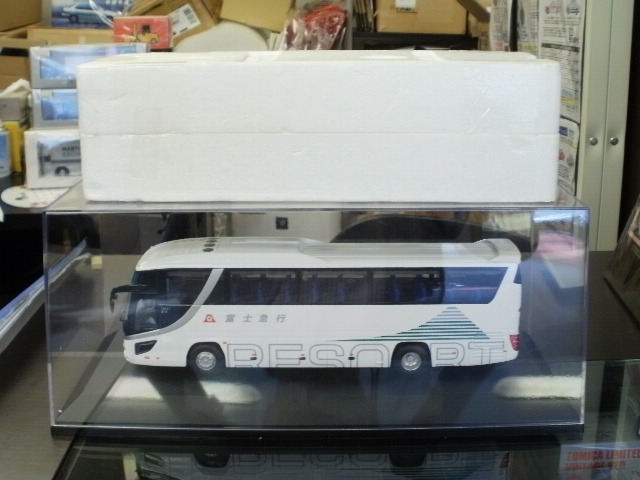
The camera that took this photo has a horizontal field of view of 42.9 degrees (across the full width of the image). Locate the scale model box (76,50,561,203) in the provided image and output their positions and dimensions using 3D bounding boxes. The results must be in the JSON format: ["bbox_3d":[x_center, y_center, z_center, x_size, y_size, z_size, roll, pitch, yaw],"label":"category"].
[{"bbox_3d":[0.000,-0.078,0.548,0.293,0.085,0.110,0,14,1],"label":"scale model box"}]

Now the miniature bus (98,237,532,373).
[{"bbox_3d":[-0.002,0.046,0.592,0.284,0.087,0.061,0,14,1],"label":"miniature bus"}]

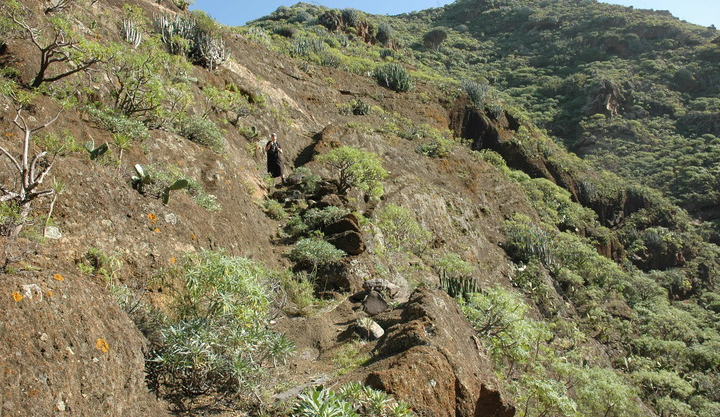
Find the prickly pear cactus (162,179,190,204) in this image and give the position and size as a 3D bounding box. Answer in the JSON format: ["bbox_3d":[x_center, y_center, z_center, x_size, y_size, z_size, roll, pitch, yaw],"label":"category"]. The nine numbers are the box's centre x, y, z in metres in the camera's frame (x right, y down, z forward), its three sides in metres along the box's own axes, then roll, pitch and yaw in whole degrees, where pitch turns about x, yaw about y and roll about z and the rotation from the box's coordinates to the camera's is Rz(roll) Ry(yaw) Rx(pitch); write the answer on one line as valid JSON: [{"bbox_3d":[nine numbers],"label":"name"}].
[{"bbox_3d":[-3.317,-0.288,9.700,0.453,0.453,0.295,0,-3,0],"label":"prickly pear cactus"}]

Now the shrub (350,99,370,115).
[{"bbox_3d":[0.030,-5.990,32.000,1.150,0.920,1.012,0,-3,0],"label":"shrub"}]

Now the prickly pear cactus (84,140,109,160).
[{"bbox_3d":[-3.907,-0.875,8.000,0.342,0.288,0.239,2,-4,-26],"label":"prickly pear cactus"}]

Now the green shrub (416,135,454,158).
[{"bbox_3d":[3.778,-3.102,27.000,1.844,1.068,1.623,0,-3,0],"label":"green shrub"}]

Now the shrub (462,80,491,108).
[{"bbox_3d":[9.068,-8.951,42.000,2.114,2.114,1.860,0,-3,0],"label":"shrub"}]

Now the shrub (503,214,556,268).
[{"bbox_3d":[6.870,1.345,22.000,2.056,2.056,1.810,0,-3,0],"label":"shrub"}]

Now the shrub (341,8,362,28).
[{"bbox_3d":[-1.024,-23.008,65.000,2.544,2.337,2.290,0,-4,-1],"label":"shrub"}]

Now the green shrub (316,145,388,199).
[{"bbox_3d":[-0.222,-1.067,16.000,2.071,1.553,1.822,0,-3,0],"label":"green shrub"}]

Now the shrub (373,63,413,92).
[{"bbox_3d":[2.108,-8.497,35.000,2.491,1.762,2.242,0,-4,3],"label":"shrub"}]

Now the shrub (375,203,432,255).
[{"bbox_3d":[1.032,0.498,12.800,1.321,1.197,1.189,0,-4,5],"label":"shrub"}]

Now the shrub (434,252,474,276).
[{"bbox_3d":[2.067,1.225,11.800,0.840,0.552,0.756,-1,-4,10],"label":"shrub"}]

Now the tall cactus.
[{"bbox_3d":[-8.893,-6.850,21.000,0.831,1.133,0.731,0,-3,0],"label":"tall cactus"}]

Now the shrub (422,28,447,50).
[{"bbox_3d":[12.426,-28.354,90.000,3.843,3.559,3.843,-1,-4,8],"label":"shrub"}]

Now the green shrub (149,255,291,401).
[{"bbox_3d":[-1.223,1.032,4.800,1.196,1.260,1.052,1,-4,-14],"label":"green shrub"}]

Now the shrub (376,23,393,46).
[{"bbox_3d":[3.405,-24.185,75.000,2.157,2.966,1.898,0,-3,0],"label":"shrub"}]

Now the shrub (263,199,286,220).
[{"bbox_3d":[-2.092,0.024,13.200,0.564,0.475,0.507,1,-4,-9],"label":"shrub"}]

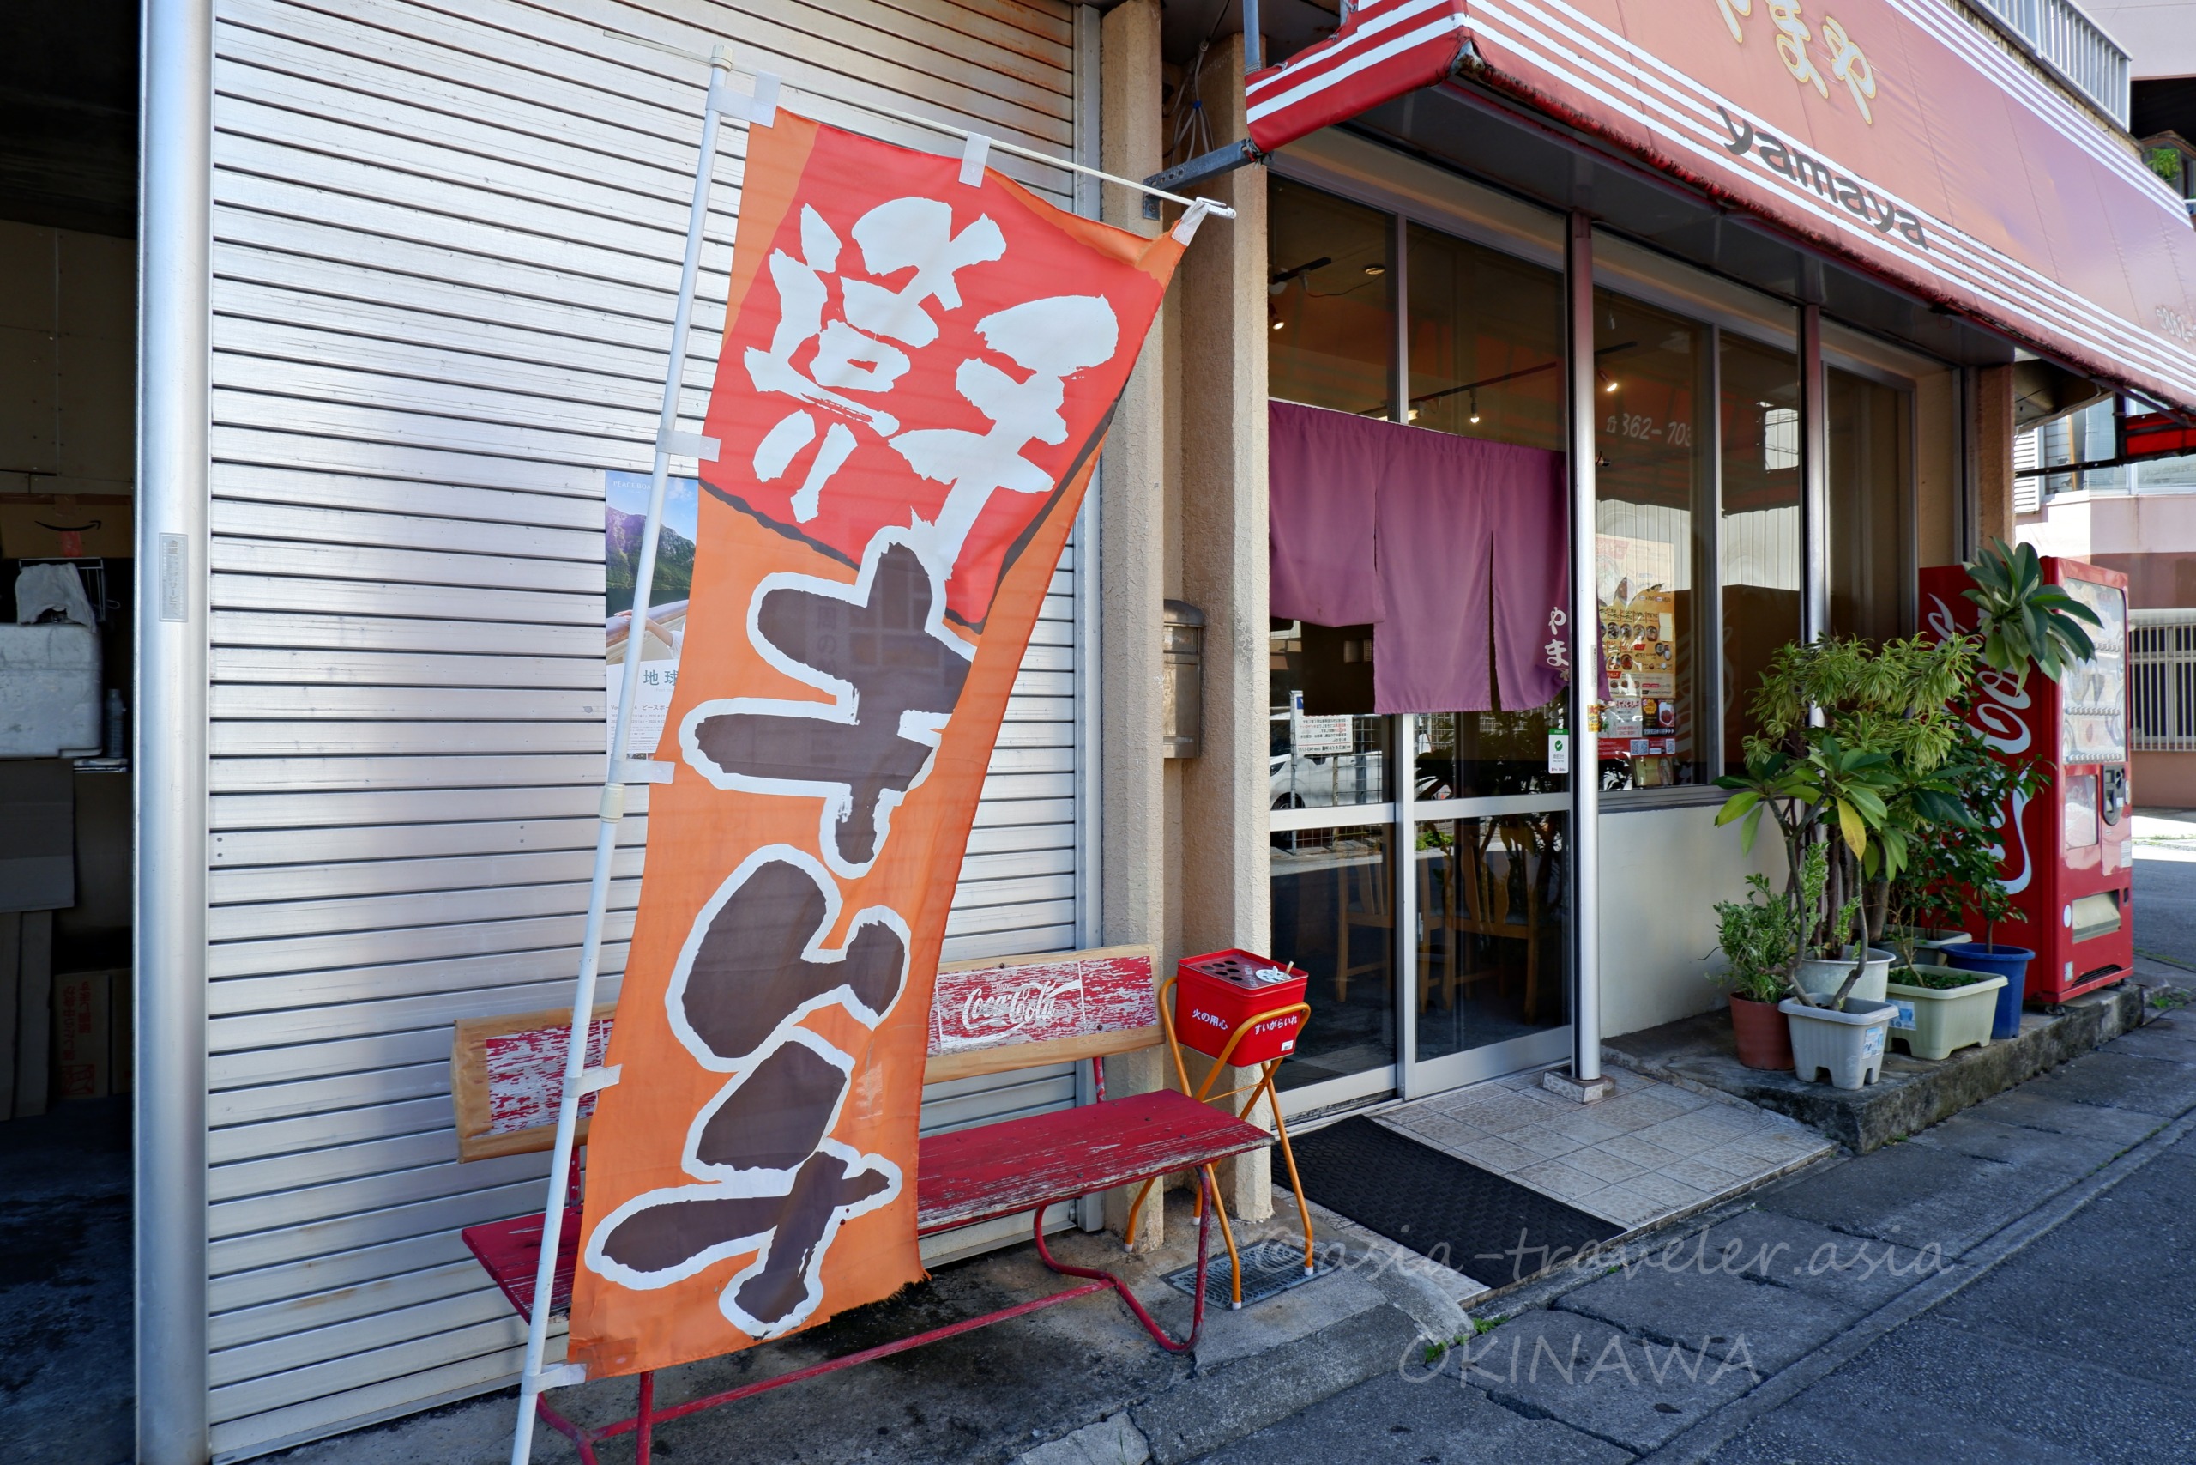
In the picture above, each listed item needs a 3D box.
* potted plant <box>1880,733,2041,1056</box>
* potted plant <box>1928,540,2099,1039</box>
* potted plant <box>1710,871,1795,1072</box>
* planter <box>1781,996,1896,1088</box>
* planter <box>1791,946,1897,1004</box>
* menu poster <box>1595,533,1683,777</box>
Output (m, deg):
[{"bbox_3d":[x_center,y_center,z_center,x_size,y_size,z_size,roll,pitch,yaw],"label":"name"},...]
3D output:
[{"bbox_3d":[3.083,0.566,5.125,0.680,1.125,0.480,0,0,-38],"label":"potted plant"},{"bbox_3d":[3.447,0.201,5.276,0.480,1.852,0.460,0,0,-38],"label":"potted plant"},{"bbox_3d":[2.275,0.805,4.794,0.280,0.655,0.280,0,0,-38],"label":"potted plant"},{"bbox_3d":[2.414,1.011,4.571,0.280,0.240,0.290,0,0,-38],"label":"planter"},{"bbox_3d":[2.601,0.953,4.866,0.320,0.355,0.320,0,0,-38],"label":"planter"},{"bbox_3d":[2.058,-0.309,5.384,0.600,0.870,0.010,0,0,-38],"label":"menu poster"}]

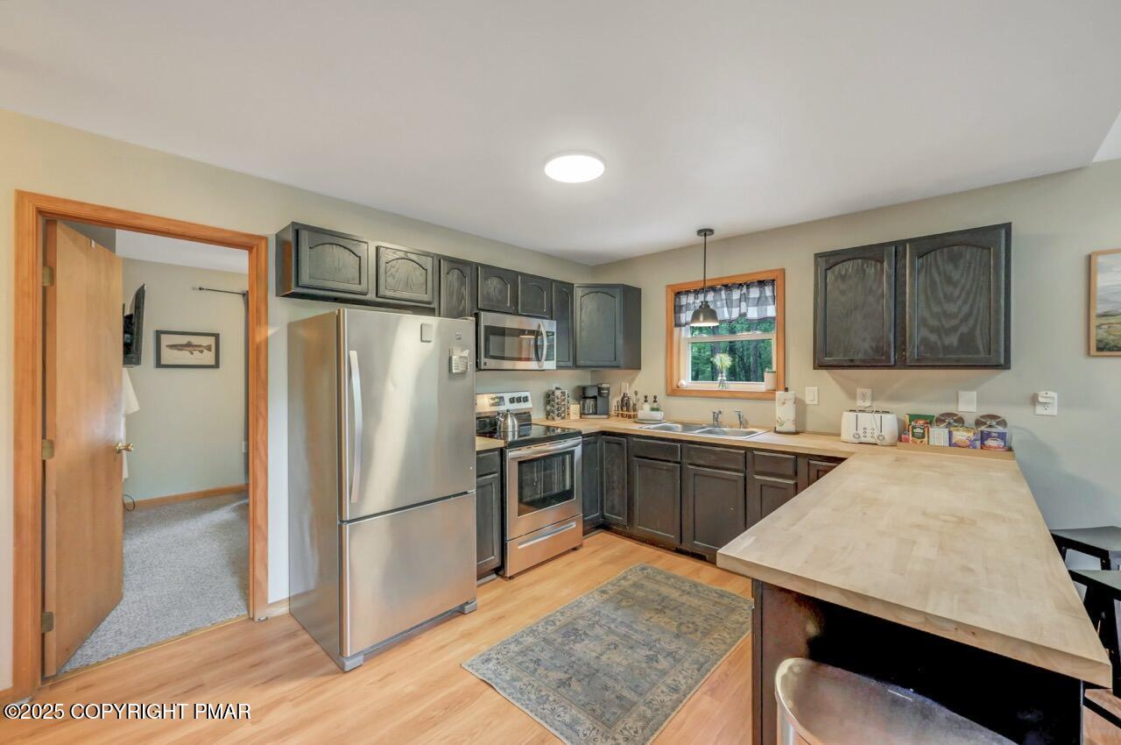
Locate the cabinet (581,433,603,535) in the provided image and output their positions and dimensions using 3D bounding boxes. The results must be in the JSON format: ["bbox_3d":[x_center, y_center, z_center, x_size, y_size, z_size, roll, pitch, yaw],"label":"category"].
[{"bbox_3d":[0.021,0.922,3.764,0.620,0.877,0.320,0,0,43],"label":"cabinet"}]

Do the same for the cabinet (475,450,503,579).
[{"bbox_3d":[-0.720,0.928,2.975,0.620,0.877,0.310,0,0,43],"label":"cabinet"}]

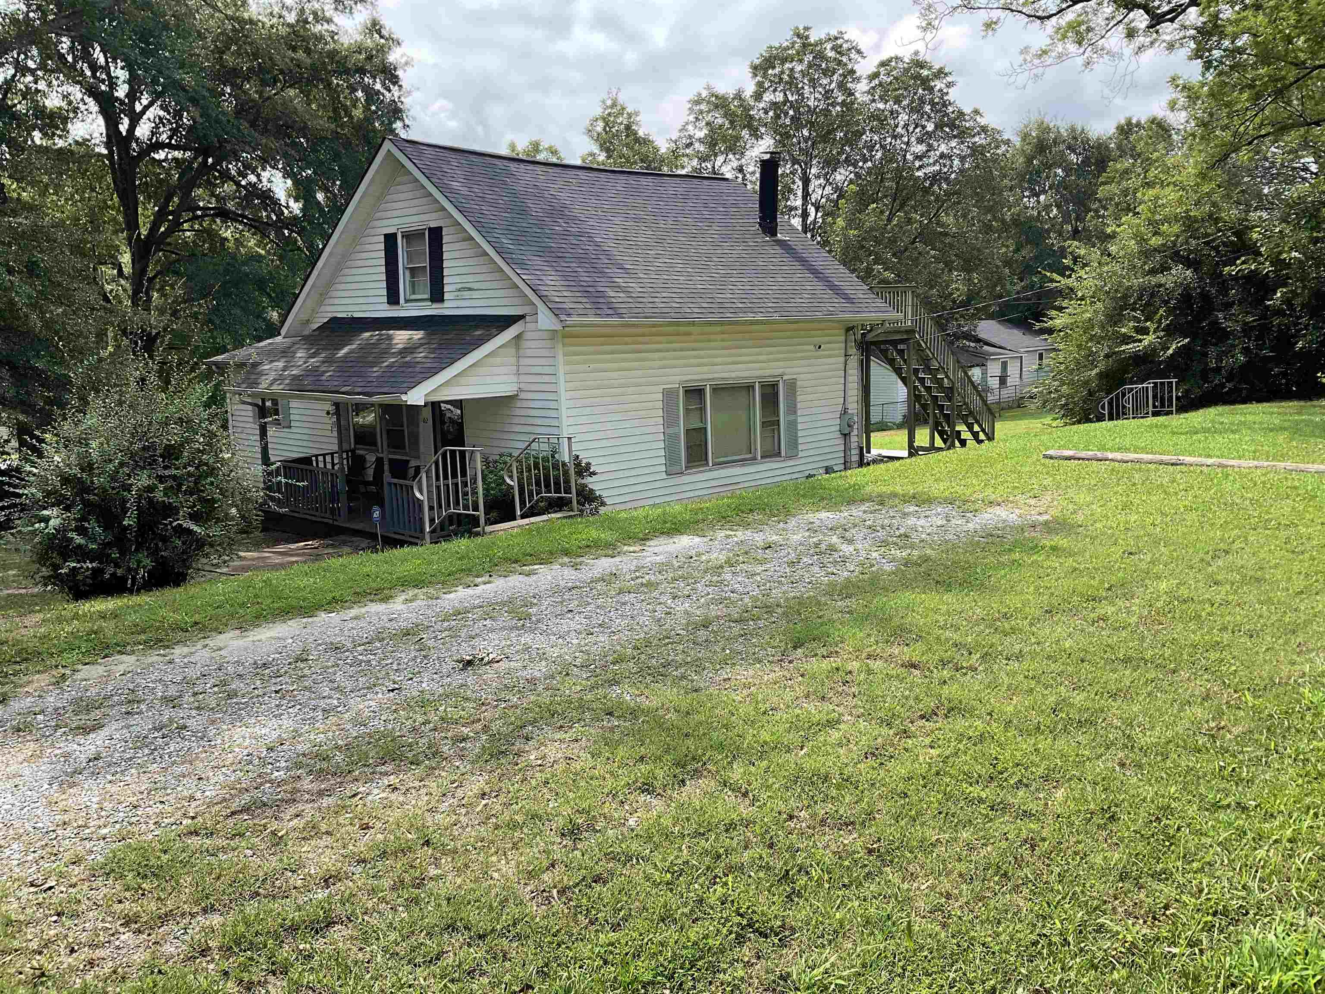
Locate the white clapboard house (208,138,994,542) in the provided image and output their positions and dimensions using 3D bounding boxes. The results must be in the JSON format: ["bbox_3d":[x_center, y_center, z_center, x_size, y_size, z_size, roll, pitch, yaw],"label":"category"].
[{"bbox_3d":[-3.228,-3.360,22.085,11.989,6.373,10.318,8,12,44],"label":"white clapboard house"}]

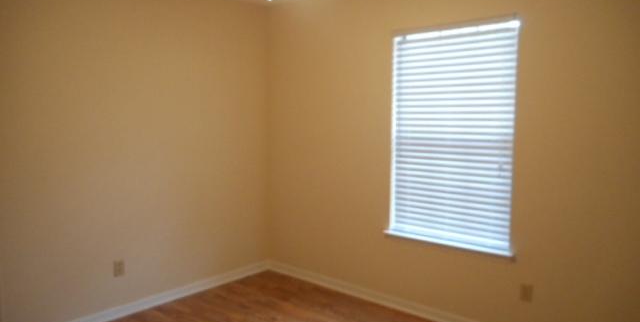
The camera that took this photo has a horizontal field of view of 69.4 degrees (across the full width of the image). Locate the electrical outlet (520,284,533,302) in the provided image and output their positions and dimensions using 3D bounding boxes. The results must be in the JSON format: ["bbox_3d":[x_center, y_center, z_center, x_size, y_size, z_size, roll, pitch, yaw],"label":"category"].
[{"bbox_3d":[1.280,0.827,2.874,0.072,0.115,0.012,5,7,41],"label":"electrical outlet"}]

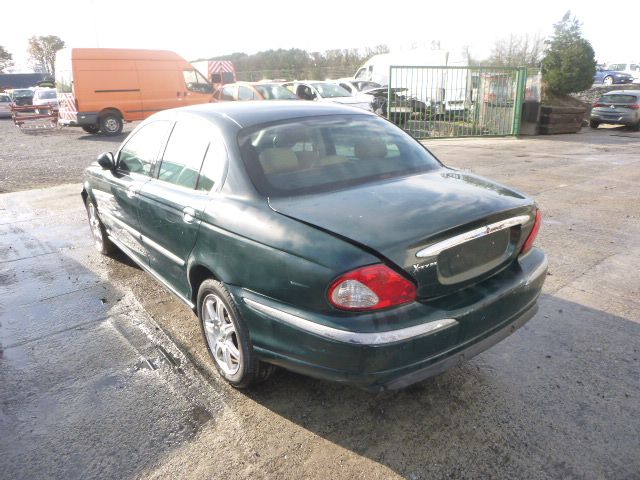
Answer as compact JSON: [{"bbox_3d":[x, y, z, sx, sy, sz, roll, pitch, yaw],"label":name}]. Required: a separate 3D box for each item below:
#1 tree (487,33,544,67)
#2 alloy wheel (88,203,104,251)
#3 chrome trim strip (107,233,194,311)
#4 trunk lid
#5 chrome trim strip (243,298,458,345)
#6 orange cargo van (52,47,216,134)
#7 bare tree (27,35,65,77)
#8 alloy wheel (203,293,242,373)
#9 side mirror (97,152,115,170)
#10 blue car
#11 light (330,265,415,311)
[{"bbox_3d":[23.264,-21.479,55.000,5.950,5.993,5.950,7,20,21],"label":"tree"},{"bbox_3d":[-2.166,-0.157,4.645,0.180,0.460,0.460,-15,23,-36],"label":"alloy wheel"},{"bbox_3d":[-1.365,0.198,3.562,0.040,0.055,1.920,-15,23,-36],"label":"chrome trim strip"},{"bbox_3d":[0.497,-0.091,2.415,1.240,0.380,0.860,-15,23,-36],"label":"trunk lid"},{"bbox_3d":[0.110,0.316,2.084,0.640,0.080,0.760,-15,23,-36],"label":"chrome trim strip"},{"bbox_3d":[-5.815,-5.064,15.905,5.380,2.580,2.000,-16,24,-39],"label":"orange cargo van"},{"bbox_3d":[-32.605,-21.062,55.000,3.808,6.340,3.808,-10,21,-27],"label":"bare tree"},{"bbox_3d":[-0.491,0.509,2.621,0.180,0.460,0.460,-15,23,-36],"label":"alloy wheel"},{"bbox_3d":[-1.672,-0.625,3.600,0.200,0.150,0.130,-15,23,-36],"label":"side mirror"},{"bbox_3d":[19.305,-11.543,32.319,1.760,1.430,4.300,-12,22,-31],"label":"blue car"},{"bbox_3d":[0.215,0.187,1.848,0.400,0.220,0.200,-9,21,-25],"label":"light"}]

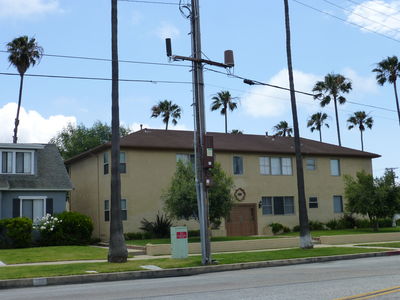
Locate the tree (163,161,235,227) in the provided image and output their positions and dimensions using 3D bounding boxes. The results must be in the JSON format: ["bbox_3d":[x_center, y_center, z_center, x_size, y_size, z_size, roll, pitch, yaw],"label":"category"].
[{"bbox_3d":[0.052,2.797,28.495,4.000,4.562,4.000,-2,-8,0],"label":"tree"}]

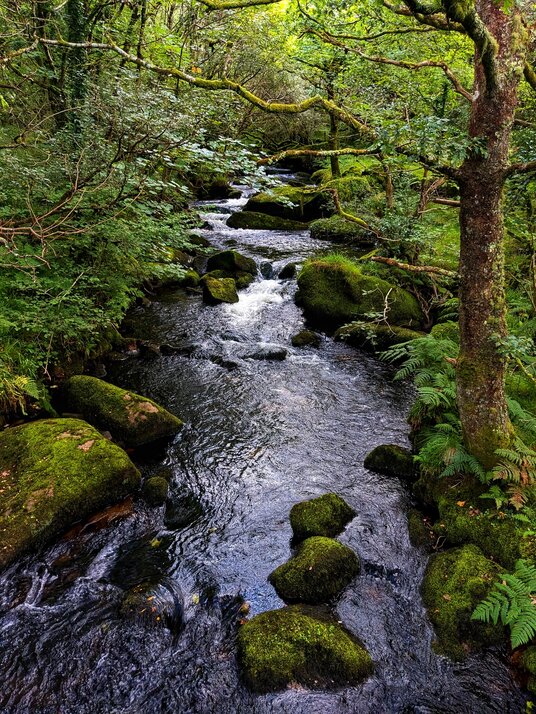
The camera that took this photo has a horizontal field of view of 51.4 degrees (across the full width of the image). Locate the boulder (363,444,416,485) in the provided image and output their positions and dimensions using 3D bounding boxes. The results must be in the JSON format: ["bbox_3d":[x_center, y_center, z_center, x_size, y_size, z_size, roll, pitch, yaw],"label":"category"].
[{"bbox_3d":[1.204,1.005,5.448,0.492,0.255,0.394,0,22,0],"label":"boulder"}]

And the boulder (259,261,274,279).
[{"bbox_3d":[-0.030,-1.736,10.950,0.316,0.314,0.316,0,22,0],"label":"boulder"}]

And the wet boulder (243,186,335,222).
[{"bbox_3d":[0.683,-4.874,17.805,2.873,1.079,2.155,0,21,0],"label":"wet boulder"}]

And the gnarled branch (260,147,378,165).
[{"bbox_3d":[0.408,-1.628,4.500,1.000,0.150,0.200,0,22,0],"label":"gnarled branch"}]

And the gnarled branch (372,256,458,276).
[{"bbox_3d":[2.498,-1.552,9.500,1.550,0.200,0.250,10,21,-4],"label":"gnarled branch"}]

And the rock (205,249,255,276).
[{"bbox_3d":[-0.731,-1.874,11.113,0.999,0.550,0.799,0,22,0],"label":"rock"}]

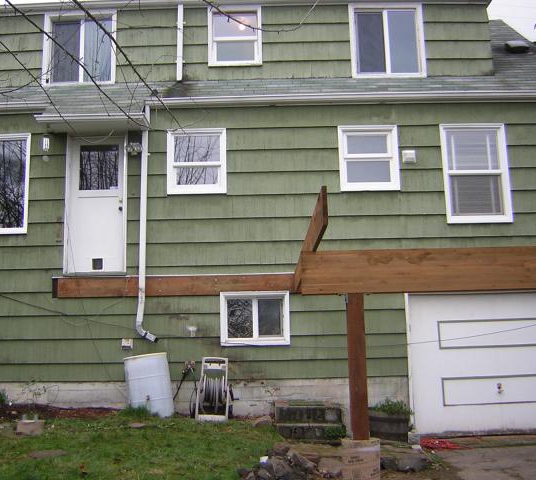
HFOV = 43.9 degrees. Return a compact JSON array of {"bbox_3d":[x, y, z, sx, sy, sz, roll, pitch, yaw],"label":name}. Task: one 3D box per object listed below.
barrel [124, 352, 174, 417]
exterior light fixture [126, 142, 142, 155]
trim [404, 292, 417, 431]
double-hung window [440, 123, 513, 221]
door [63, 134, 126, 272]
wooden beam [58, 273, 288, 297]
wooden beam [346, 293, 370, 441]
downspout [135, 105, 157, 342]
[{"bbox_3d":[-1.655,2.017,9.259,0.590,0.850,0.590,-9,-9,-1],"label":"barrel"},{"bbox_3d":[-2.030,-1.380,10.123,0.244,0.177,0.180,-1,-9,0],"label":"exterior light fixture"},{"bbox_3d":[2.052,1.725,9.663,0.090,2.013,0.060,-1,-9,0],"label":"trim"},{"bbox_3d":[3.148,-1.002,10.102,0.979,1.537,0.100,-1,-9,0],"label":"double-hung window"},{"bbox_3d":[-2.591,-0.530,10.089,0.922,2.113,0.100,-1,-9,0],"label":"door"},{"bbox_3d":[-1.394,0.694,9.838,3.569,0.286,0.060,-1,-9,0],"label":"wooden beam"},{"bbox_3d":[0.754,1.062,5.617,0.140,1.203,0.140,-1,-9,0],"label":"wooden beam"},{"bbox_3d":[-1.786,-0.305,9.874,0.300,3.549,0.260,-1,-9,0],"label":"downspout"}]

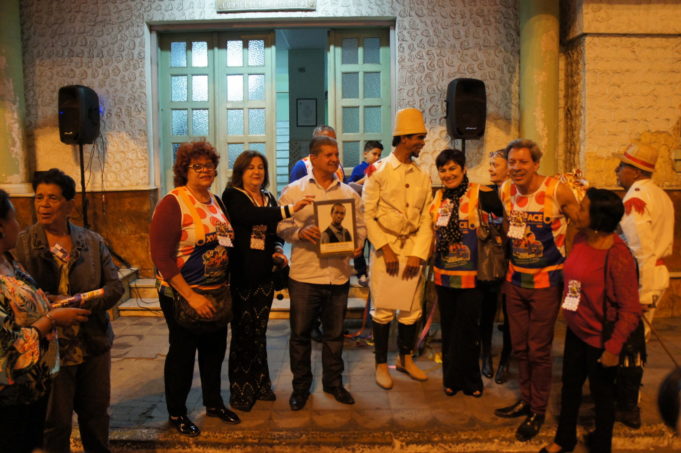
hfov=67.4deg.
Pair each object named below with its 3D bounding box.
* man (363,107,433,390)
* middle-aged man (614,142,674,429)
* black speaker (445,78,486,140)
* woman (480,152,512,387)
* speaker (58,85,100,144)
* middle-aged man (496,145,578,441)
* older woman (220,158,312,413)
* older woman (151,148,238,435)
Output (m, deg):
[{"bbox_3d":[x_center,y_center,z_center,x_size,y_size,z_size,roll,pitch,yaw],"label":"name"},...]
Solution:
[{"bbox_3d":[0.412,0.137,3.689,0.520,1.977,0.380,-1,2,-6],"label":"man"},{"bbox_3d":[1.801,0.323,3.000,0.380,1.624,0.480,0,2,28],"label":"middle-aged man"},{"bbox_3d":[1.433,-1.341,5.850,0.400,0.660,0.340,-1,2,-11],"label":"black speaker"},{"bbox_3d":[1.148,0.272,3.756,0.480,1.684,0.340,0,2,25],"label":"woman"},{"bbox_3d":[-3.043,-1.311,5.950,0.400,0.660,0.340,0,2,25],"label":"speaker"},{"bbox_3d":[1.162,0.316,2.989,0.520,1.653,0.380,0,2,27],"label":"middle-aged man"},{"bbox_3d":[-0.520,0.332,3.305,0.520,1.639,0.400,-2,2,-27],"label":"older woman"},{"bbox_3d":[-0.857,0.337,2.990,0.500,1.660,0.380,-2,3,-38],"label":"older woman"}]

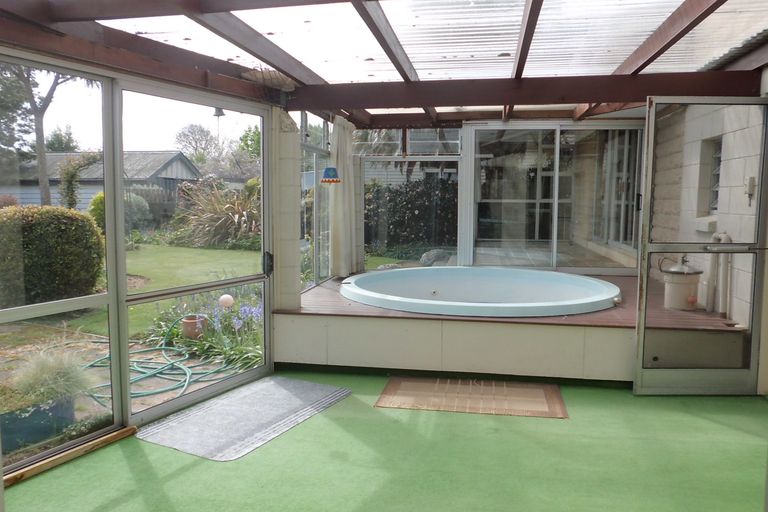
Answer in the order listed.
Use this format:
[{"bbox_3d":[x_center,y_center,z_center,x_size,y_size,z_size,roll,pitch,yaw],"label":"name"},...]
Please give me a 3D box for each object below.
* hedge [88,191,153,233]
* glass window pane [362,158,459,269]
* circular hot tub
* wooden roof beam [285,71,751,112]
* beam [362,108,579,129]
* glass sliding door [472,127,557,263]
[{"bbox_3d":[-8.552,-1.282,18.000,2.050,1.700,1.900,-3,6,-25],"label":"hedge"},{"bbox_3d":[0.304,-0.491,6.554,1.151,1.333,0.040,1,5,8],"label":"glass window pane"},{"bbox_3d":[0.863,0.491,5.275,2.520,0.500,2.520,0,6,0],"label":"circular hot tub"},{"bbox_3d":[0.868,-1.142,3.884,3.191,0.180,0.070,1,6,10],"label":"wooden roof beam"},{"bbox_3d":[0.955,-1.555,6.287,2.353,0.172,0.080,1,6,10],"label":"beam"},{"bbox_3d":[1.497,-0.650,6.337,0.936,1.608,0.060,1,6,10],"label":"glass sliding door"}]

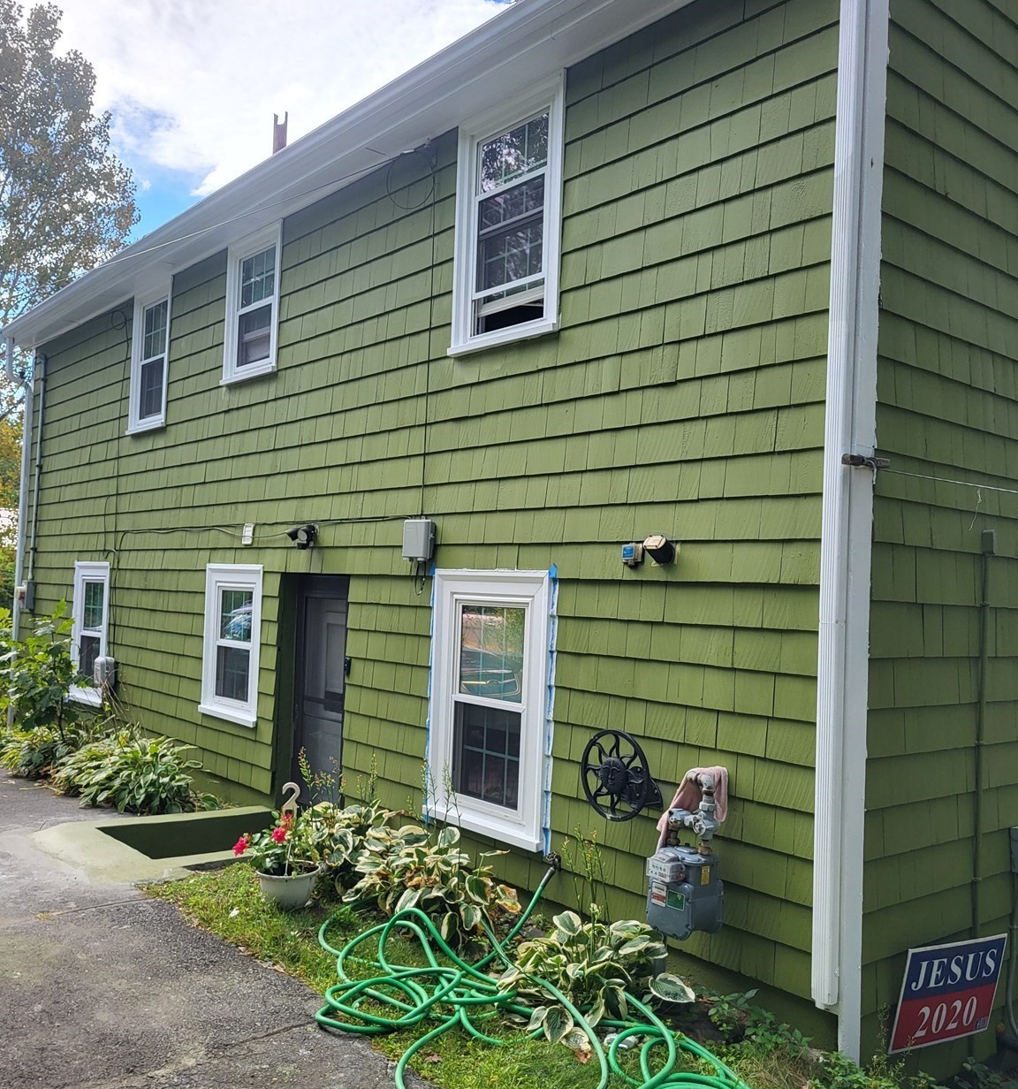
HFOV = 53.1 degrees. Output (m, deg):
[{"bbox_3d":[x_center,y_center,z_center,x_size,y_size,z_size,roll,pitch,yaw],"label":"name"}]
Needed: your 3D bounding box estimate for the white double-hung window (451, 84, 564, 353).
[{"bbox_3d":[-0.001,-1.768,5.599,0.110,1.360,0.940,4,-3,-40],"label":"white double-hung window"}]

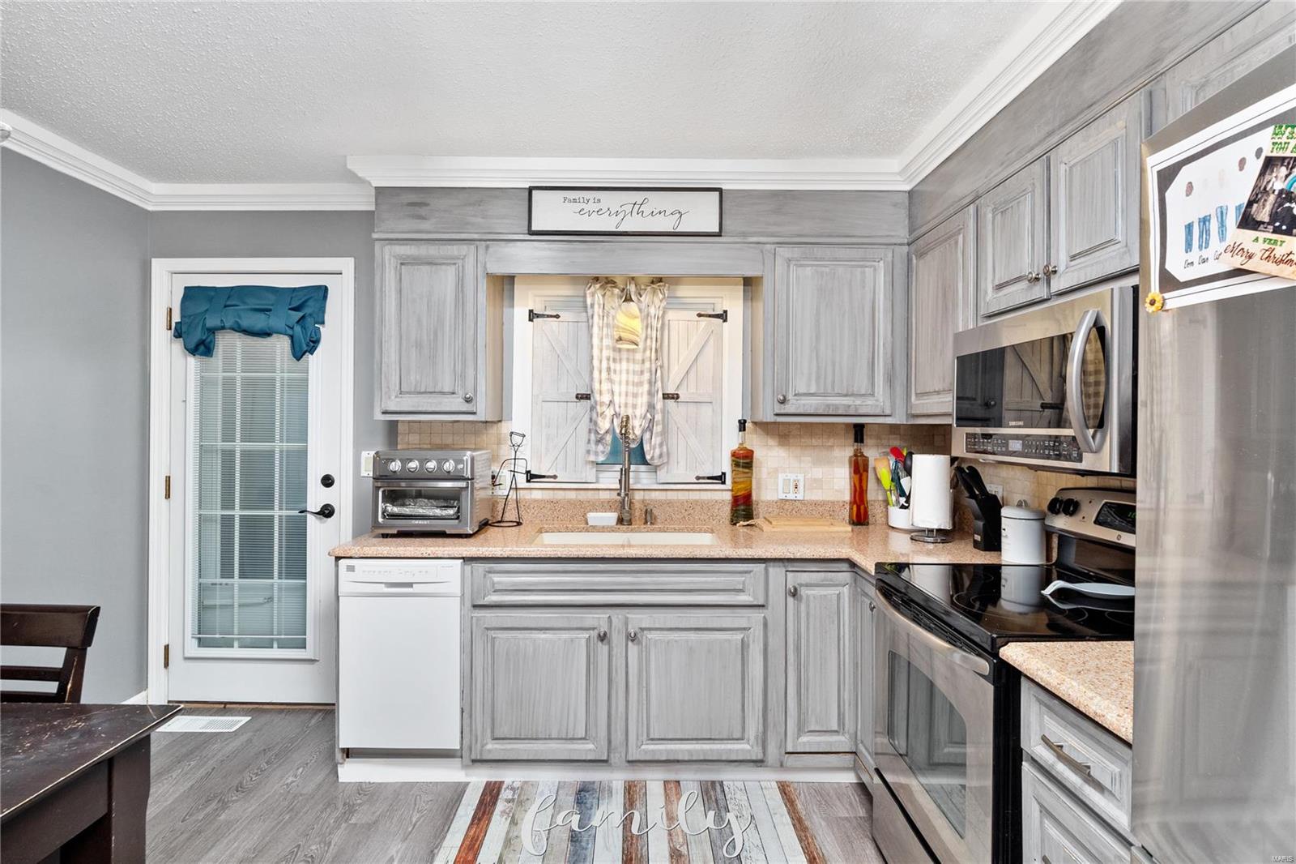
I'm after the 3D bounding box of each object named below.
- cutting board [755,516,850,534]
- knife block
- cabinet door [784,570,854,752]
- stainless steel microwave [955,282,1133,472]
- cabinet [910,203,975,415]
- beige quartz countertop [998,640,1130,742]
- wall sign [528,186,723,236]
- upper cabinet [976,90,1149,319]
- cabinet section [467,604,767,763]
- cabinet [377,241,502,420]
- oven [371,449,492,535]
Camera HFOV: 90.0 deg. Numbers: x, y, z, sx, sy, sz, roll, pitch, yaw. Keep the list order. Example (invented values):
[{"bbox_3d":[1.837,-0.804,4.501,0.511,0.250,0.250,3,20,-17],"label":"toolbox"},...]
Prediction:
[{"bbox_3d":[0.691,0.414,2.884,0.381,0.036,0.175,0,0,0],"label":"cutting board"},{"bbox_3d":[1.278,0.334,2.423,0.165,0.210,0.085,0,0,0],"label":"knife block"},{"bbox_3d":[0.645,0.855,2.425,0.260,0.680,0.035,0,1,0],"label":"cabinet door"},{"bbox_3d":[1.210,-0.115,1.823,0.417,0.420,0.755,0,1,0],"label":"stainless steel microwave"},{"bbox_3d":[1.251,-0.407,2.437,0.331,0.715,0.550,0,1,0],"label":"cabinet"},{"bbox_3d":[1.093,0.486,1.222,0.649,0.037,0.440,0,1,0],"label":"beige quartz countertop"},{"bbox_3d":[-0.090,-0.900,2.664,0.790,0.193,0.025,0,0,0],"label":"wall sign"},{"bbox_3d":[1.256,-0.562,1.793,0.331,0.410,0.725,0,1,0],"label":"upper cabinet"},{"bbox_3d":[-0.116,0.942,2.695,1.125,0.600,0.540,0,0,0],"label":"cabinet section"},{"bbox_3d":[-0.895,-0.418,2.817,0.463,0.730,0.326,0,0,0],"label":"cabinet"},{"bbox_3d":[-0.902,0.252,2.740,0.403,0.343,0.350,0,0,0],"label":"oven"}]

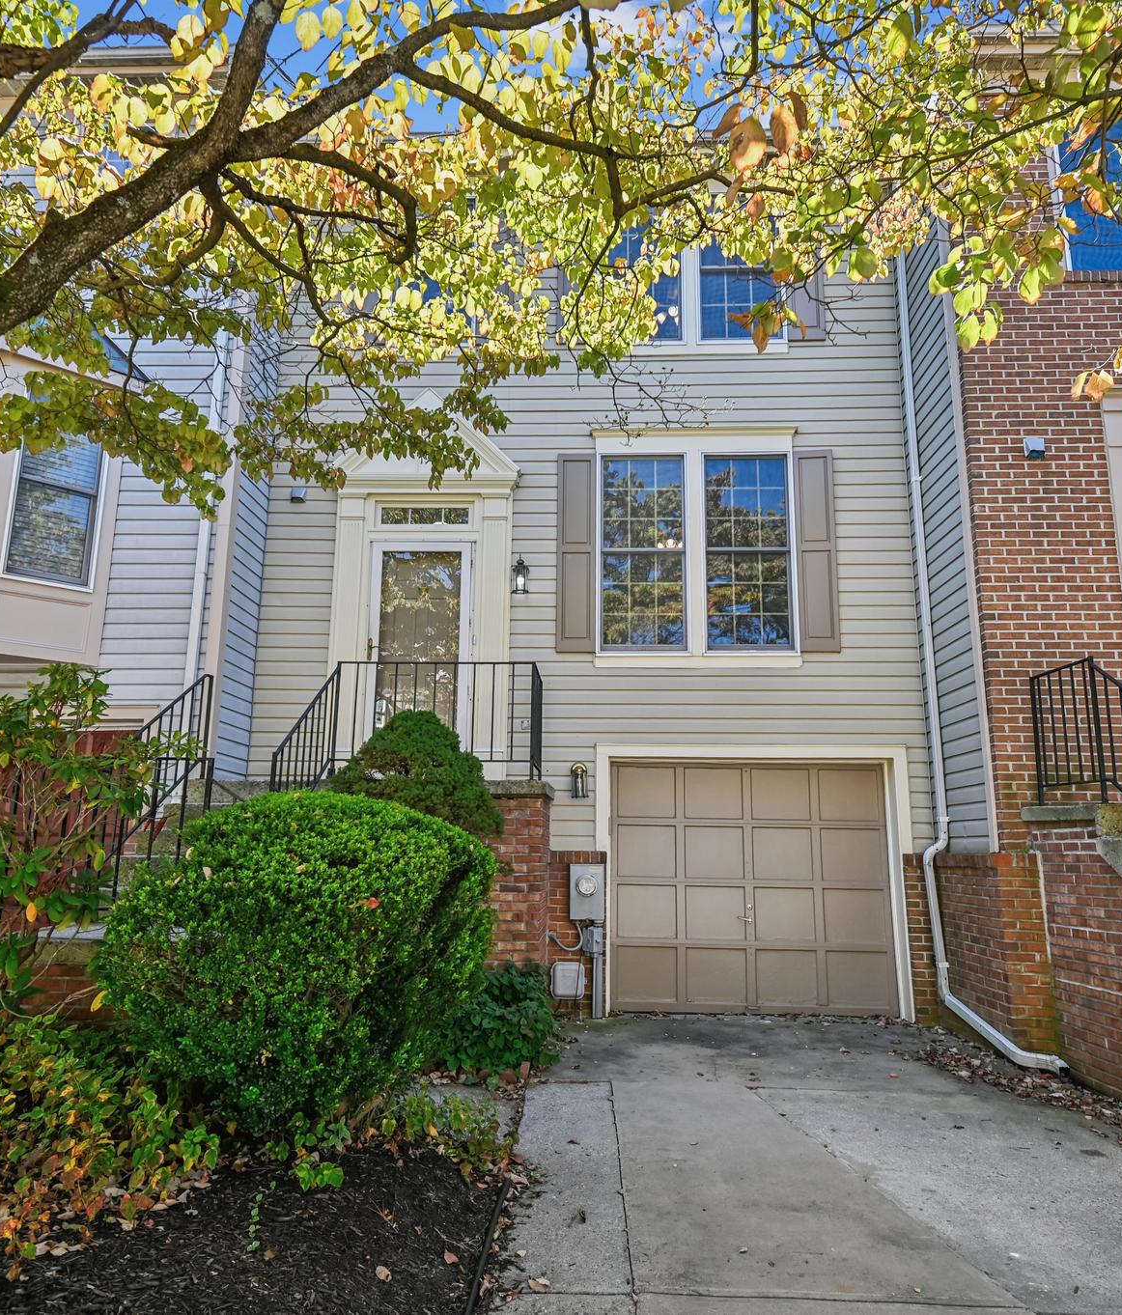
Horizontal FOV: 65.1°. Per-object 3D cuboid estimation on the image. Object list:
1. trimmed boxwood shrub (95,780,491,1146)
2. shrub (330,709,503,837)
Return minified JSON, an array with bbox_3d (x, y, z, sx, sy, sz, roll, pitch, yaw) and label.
[{"bbox_3d":[-1.258,1.465,4.305,1.900,1.560,1.750,0,-11,3],"label":"trimmed boxwood shrub"},{"bbox_3d":[-1.031,1.373,6.048,1.280,2.020,1.200,0,-11,3],"label":"shrub"}]

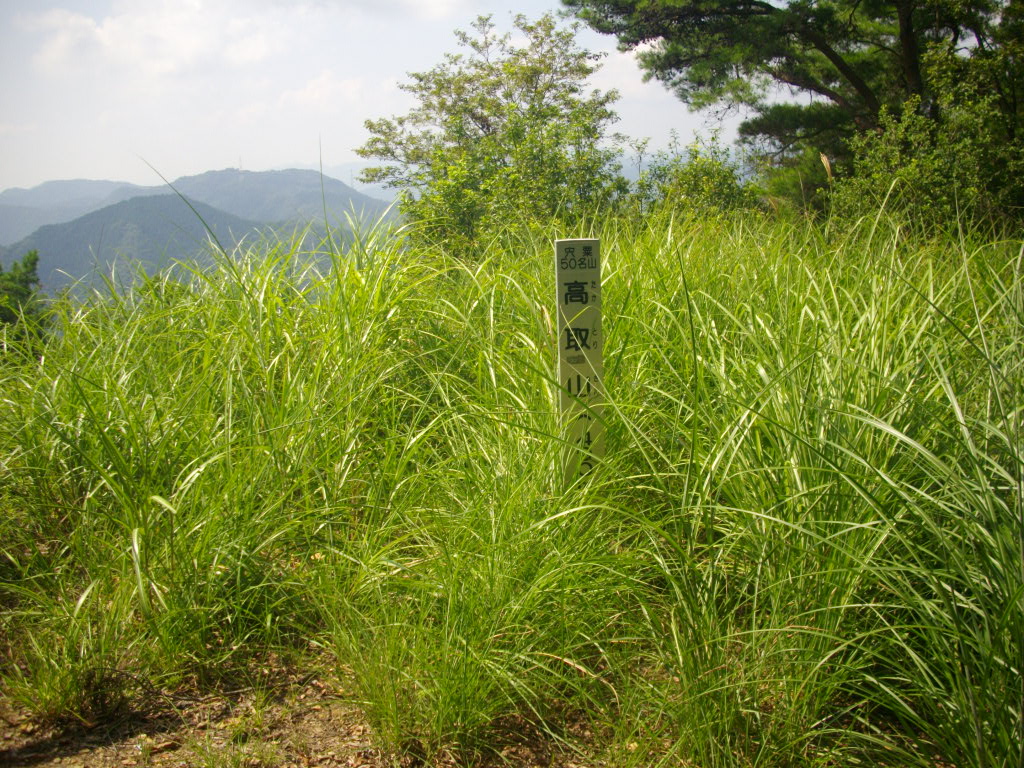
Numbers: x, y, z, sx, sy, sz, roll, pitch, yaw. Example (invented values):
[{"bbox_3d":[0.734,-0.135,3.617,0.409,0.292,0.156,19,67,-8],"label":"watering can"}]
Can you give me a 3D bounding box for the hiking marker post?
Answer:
[{"bbox_3d":[0.208,0.136,3.199,0.120,1.100,0.120,-2,9,0],"label":"hiking marker post"}]

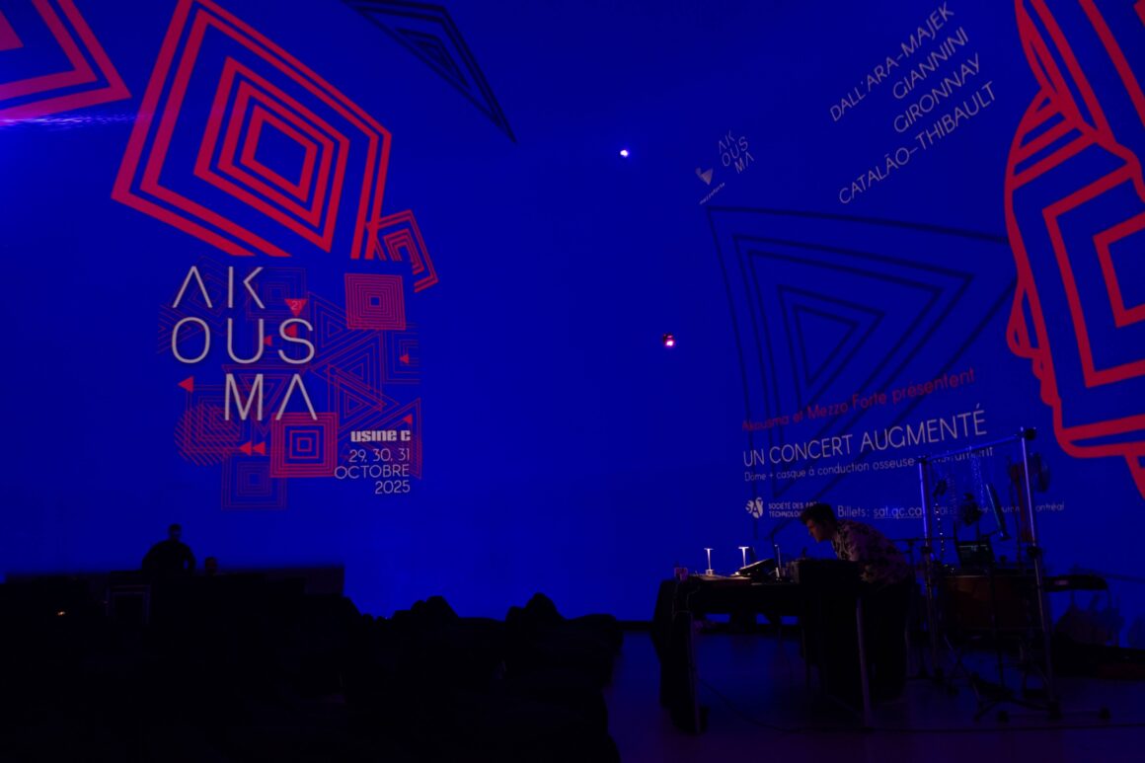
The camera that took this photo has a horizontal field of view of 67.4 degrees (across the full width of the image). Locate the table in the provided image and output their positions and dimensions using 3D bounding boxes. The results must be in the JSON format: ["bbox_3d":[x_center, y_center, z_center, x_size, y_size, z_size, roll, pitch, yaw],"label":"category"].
[{"bbox_3d":[1.137,1.650,5.379,1.050,0.790,1.200,-1,-11,0],"label":"table"}]

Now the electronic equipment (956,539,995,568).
[{"bbox_3d":[3.426,1.476,7.295,0.300,0.210,0.230,-1,-11,0],"label":"electronic equipment"}]

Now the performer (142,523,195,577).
[{"bbox_3d":[-5.054,2.521,10.724,0.620,1.500,0.420,5,-12,-25],"label":"performer"}]

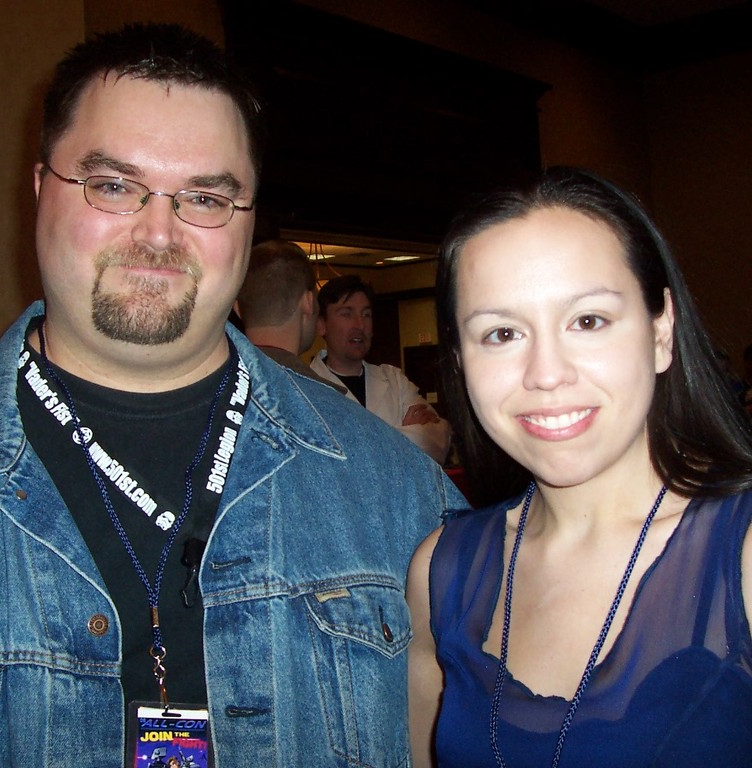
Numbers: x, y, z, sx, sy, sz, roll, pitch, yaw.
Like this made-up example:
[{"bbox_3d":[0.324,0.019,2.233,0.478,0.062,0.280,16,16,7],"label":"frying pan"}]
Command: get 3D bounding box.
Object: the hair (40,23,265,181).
[{"bbox_3d":[-0.190,-0.215,0.925,0.182,0.180,0.210,7,3,-19],"label":"hair"}]

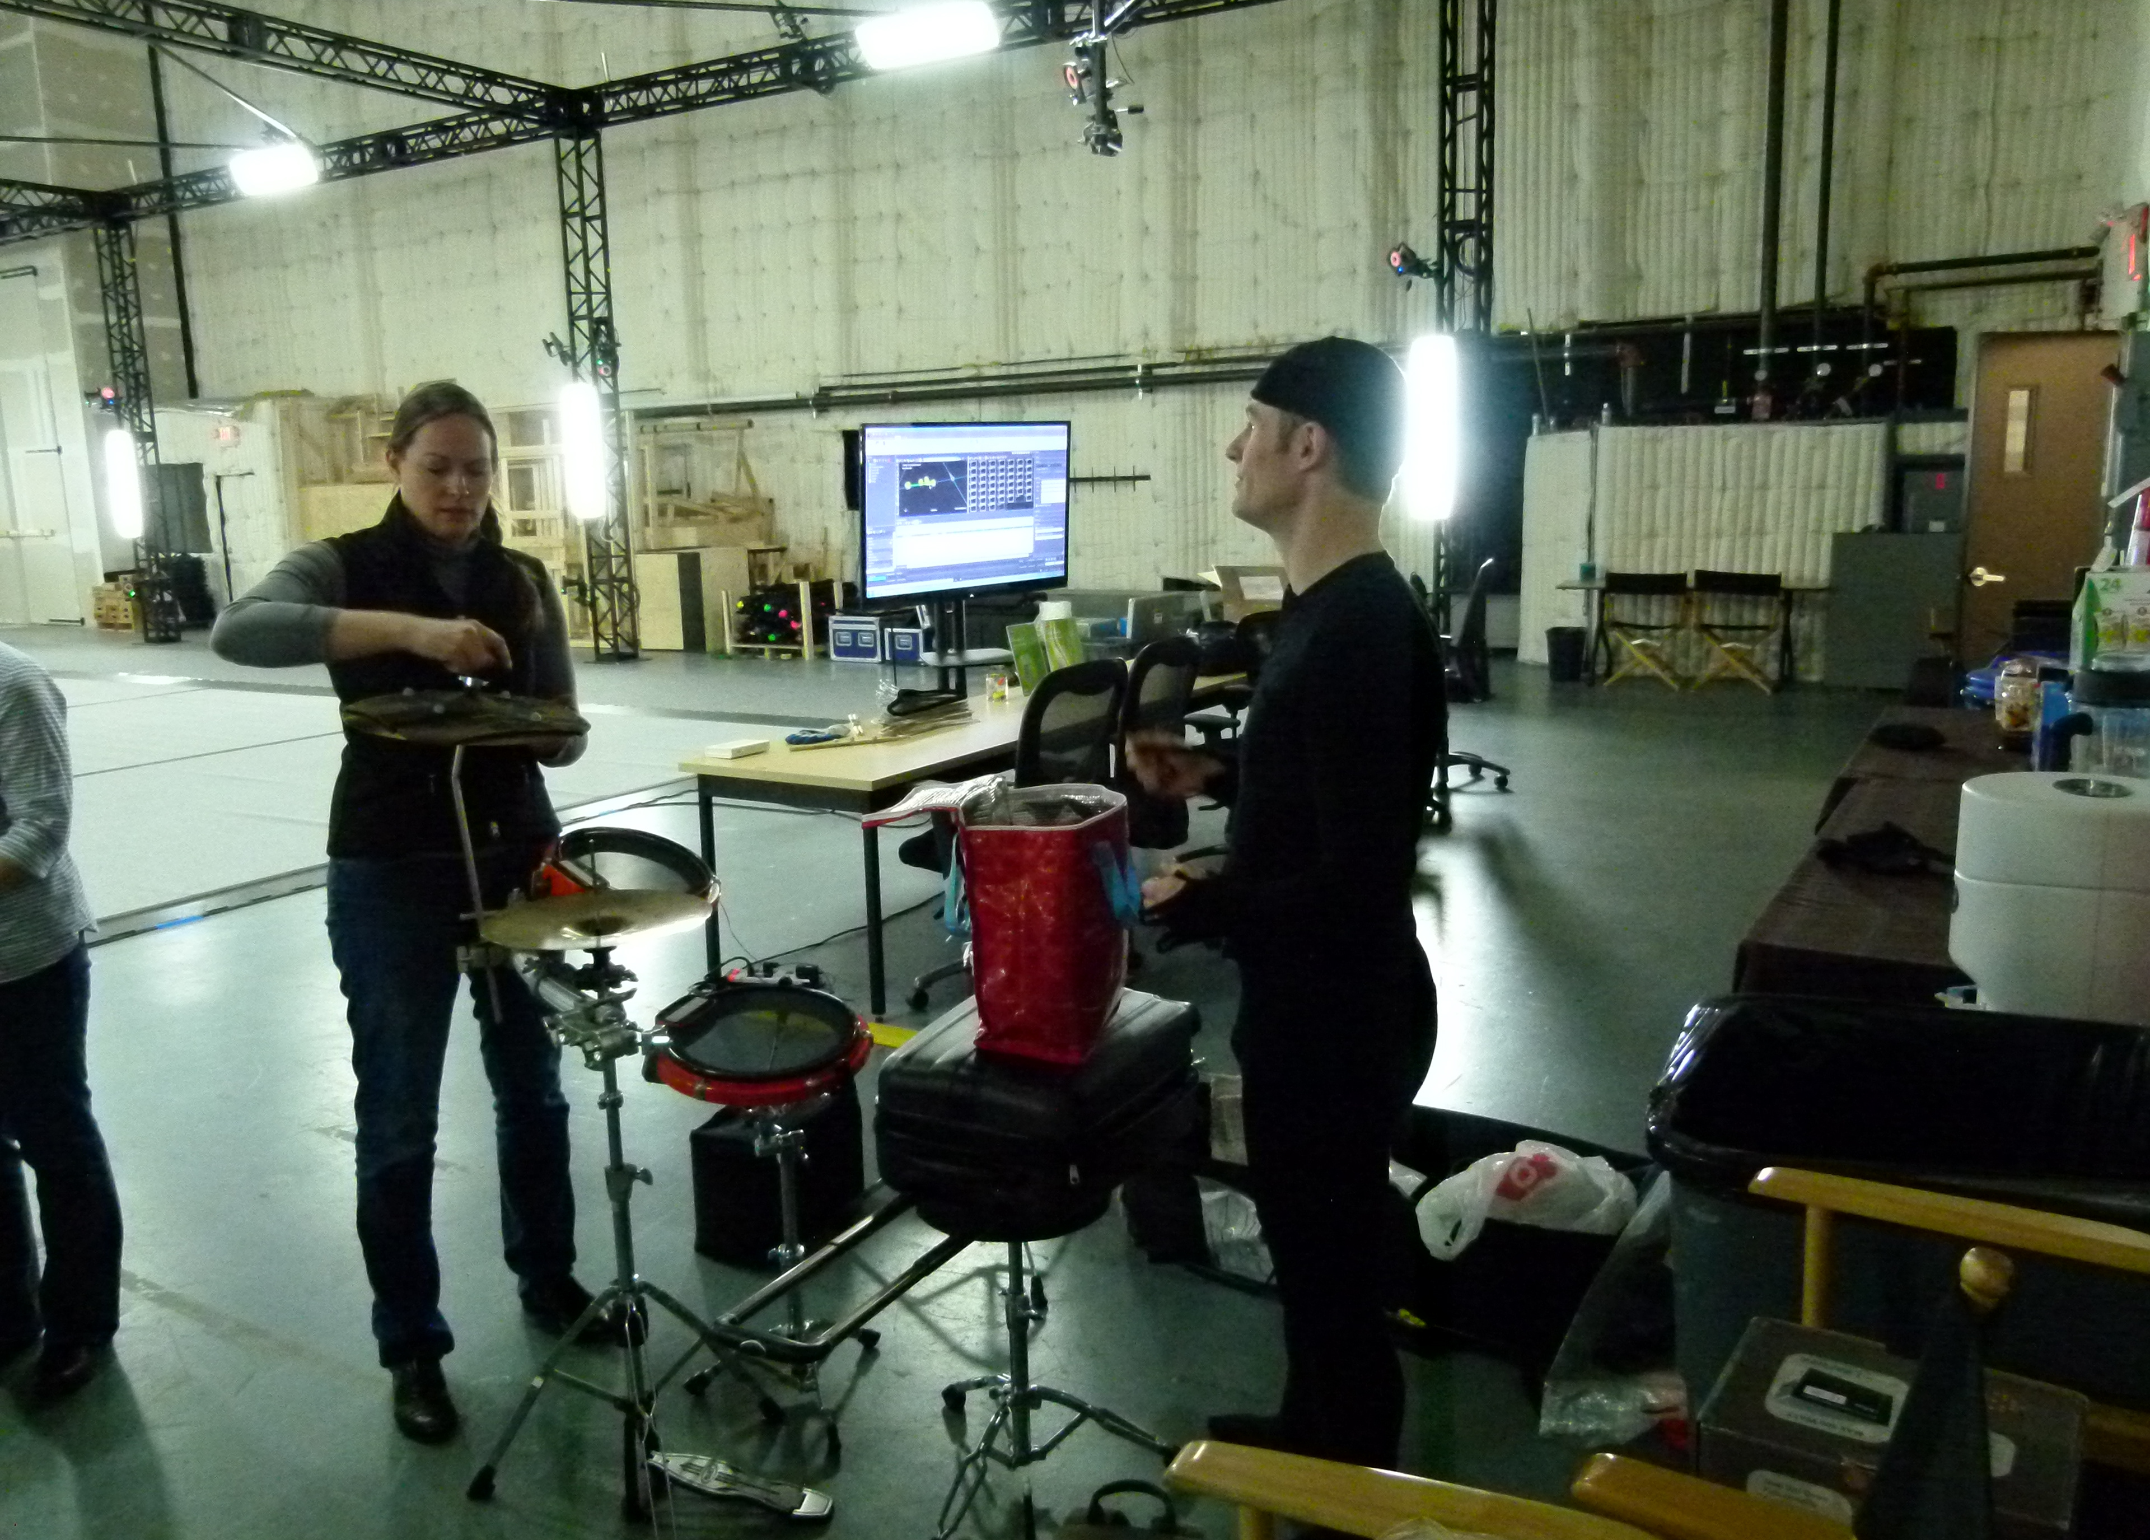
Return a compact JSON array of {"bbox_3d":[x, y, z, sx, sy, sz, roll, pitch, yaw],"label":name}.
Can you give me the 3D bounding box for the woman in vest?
[{"bbox_3d":[-1.077,0.232,2.698,0.616,1.728,0.467,-7,10,-29],"label":"woman in vest"}]

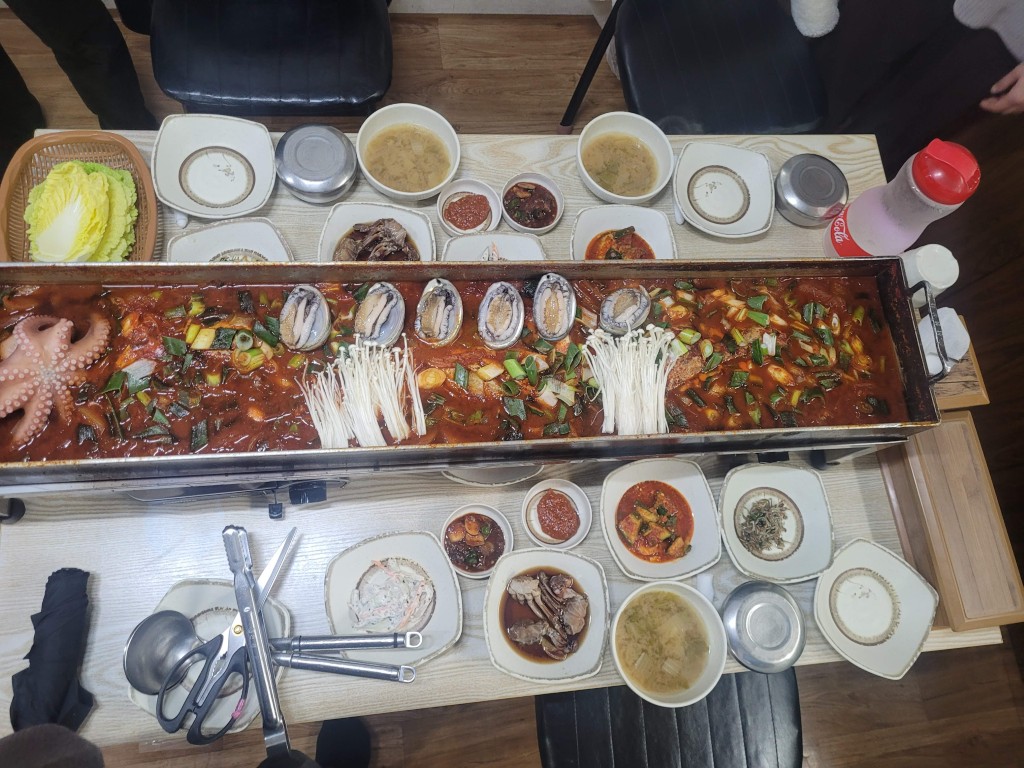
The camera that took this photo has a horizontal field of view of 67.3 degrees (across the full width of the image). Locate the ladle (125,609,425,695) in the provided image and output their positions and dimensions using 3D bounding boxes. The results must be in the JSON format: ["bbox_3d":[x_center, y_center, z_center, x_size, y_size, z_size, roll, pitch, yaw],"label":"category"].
[{"bbox_3d":[-0.253,0.289,0.821,0.306,0.075,0.093,4,73,-7],"label":"ladle"}]

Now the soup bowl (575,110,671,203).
[{"bbox_3d":[0.151,-0.304,1.075,0.137,0.061,0.137,2,73,-8],"label":"soup bowl"}]

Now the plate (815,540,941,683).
[{"bbox_3d":[0.446,0.278,0.958,0.148,0.034,0.148,38,72,4],"label":"plate"}]

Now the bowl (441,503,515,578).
[{"bbox_3d":[-0.042,0.186,0.915,0.086,0.033,0.086,2,73,-8],"label":"bowl"}]

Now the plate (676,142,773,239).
[{"bbox_3d":[0.300,-0.274,1.102,0.148,0.034,0.148,7,73,-6],"label":"plate"}]

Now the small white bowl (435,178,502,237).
[{"bbox_3d":[-0.059,-0.233,1.044,0.087,0.031,0.087,2,73,-8],"label":"small white bowl"}]

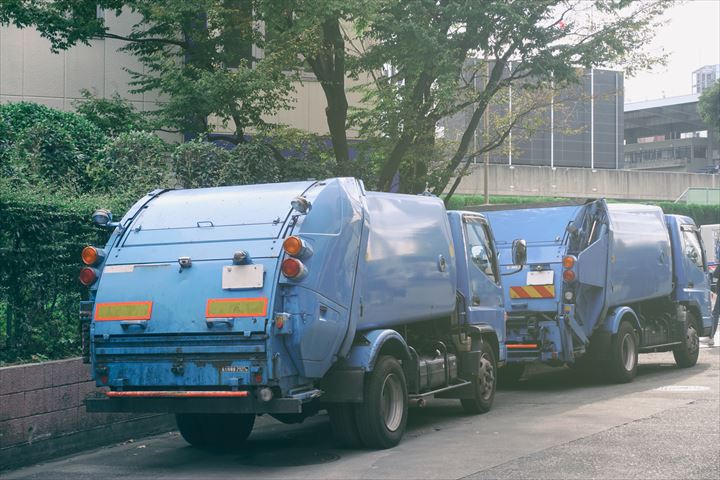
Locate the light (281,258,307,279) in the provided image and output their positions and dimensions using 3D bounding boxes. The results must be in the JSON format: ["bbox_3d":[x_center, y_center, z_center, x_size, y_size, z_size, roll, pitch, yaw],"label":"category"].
[{"bbox_3d":[-0.467,0.212,10.164,0.145,0.145,0.140,-3,-7,23],"label":"light"}]

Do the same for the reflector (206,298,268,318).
[{"bbox_3d":[-0.888,0.494,10.136,0.490,0.138,0.015,-3,-18,23],"label":"reflector"}]

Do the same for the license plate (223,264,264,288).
[{"bbox_3d":[-0.849,0.268,10.168,0.330,0.165,0.015,-3,-9,23],"label":"license plate"}]

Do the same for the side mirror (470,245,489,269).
[{"bbox_3d":[1.229,0.170,14.400,0.170,0.245,0.080,-3,-1,35],"label":"side mirror"}]

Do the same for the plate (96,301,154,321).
[{"bbox_3d":[-1.775,0.537,10.513,0.490,0.138,0.015,-3,-18,23],"label":"plate"}]

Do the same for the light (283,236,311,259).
[{"bbox_3d":[-0.456,0.053,10.207,0.145,0.145,0.150,-3,-7,23],"label":"light"}]

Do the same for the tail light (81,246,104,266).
[{"bbox_3d":[-2.061,0.132,10.885,0.145,0.145,0.140,-3,-7,23],"label":"tail light"}]

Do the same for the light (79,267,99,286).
[{"bbox_3d":[-2.071,0.291,10.841,0.145,0.145,0.130,-3,-7,23],"label":"light"}]

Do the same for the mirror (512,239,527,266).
[{"bbox_3d":[1.647,0.129,14.400,0.155,0.265,0.075,-3,-1,35],"label":"mirror"}]

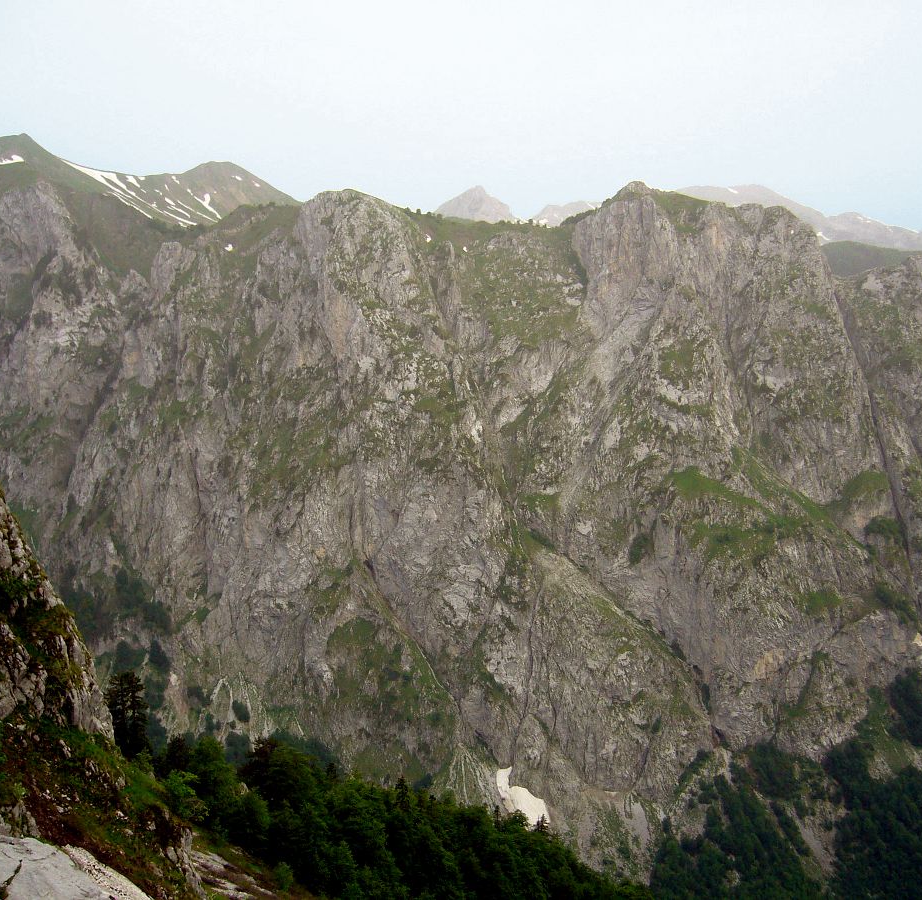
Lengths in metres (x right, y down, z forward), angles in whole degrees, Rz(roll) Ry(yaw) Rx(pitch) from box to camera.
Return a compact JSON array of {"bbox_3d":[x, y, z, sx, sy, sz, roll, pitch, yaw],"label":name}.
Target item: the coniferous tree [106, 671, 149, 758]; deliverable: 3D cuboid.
[{"bbox_3d":[-23.294,19.161,85.000,3.400,7.800,3.400,0,5,0],"label":"coniferous tree"}]

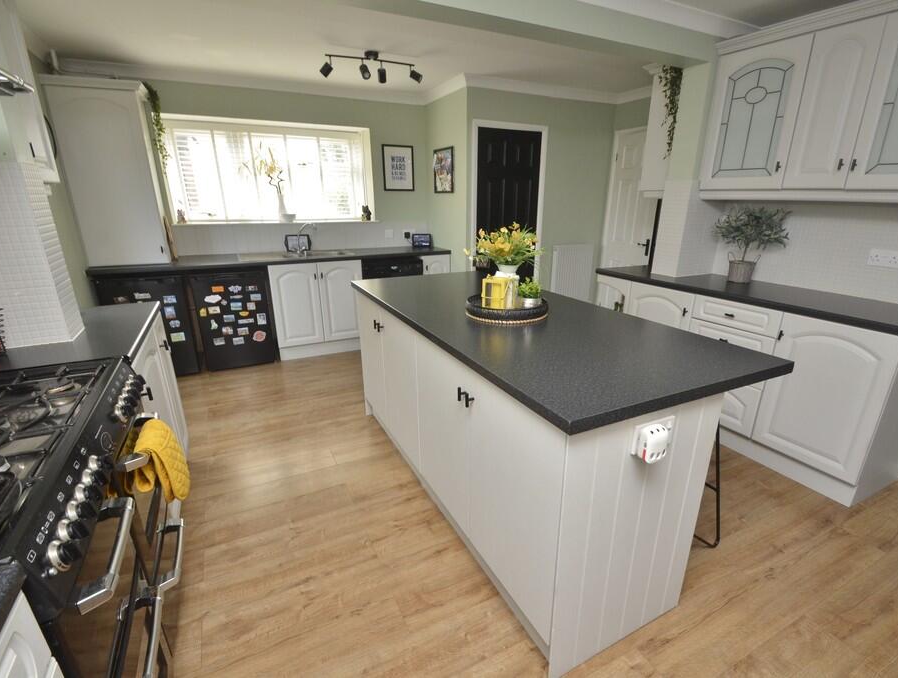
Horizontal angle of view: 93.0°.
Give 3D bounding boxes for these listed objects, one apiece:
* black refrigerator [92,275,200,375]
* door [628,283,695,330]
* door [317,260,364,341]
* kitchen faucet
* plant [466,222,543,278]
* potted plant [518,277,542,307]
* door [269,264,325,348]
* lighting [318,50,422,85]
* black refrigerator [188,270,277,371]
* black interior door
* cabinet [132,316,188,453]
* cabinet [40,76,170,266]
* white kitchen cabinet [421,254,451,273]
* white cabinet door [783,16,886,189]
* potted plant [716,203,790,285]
[{"bbox_3d":[-2.458,-0.134,3.592,0.550,0.840,0.570,-9,20,-24],"label":"black refrigerator"},{"bbox_3d":[1.427,0.013,2.954,0.025,0.744,0.480,-9,20,-25],"label":"door"},{"bbox_3d":[-0.970,-0.345,3.901,0.390,0.727,0.022,-9,20,-25],"label":"door"},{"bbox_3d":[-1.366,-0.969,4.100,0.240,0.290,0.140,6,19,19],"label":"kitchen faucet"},{"bbox_3d":[0.284,-0.355,2.084,0.345,0.391,0.325,-9,20,-25],"label":"plant"},{"bbox_3d":[0.400,-0.235,2.118,0.122,0.142,0.122,0,18,0],"label":"potted plant"},{"bbox_3d":[-1.325,-0.289,3.735,0.396,0.727,0.022,-9,20,-25],"label":"door"},{"bbox_3d":[-0.572,-2.057,3.223,0.780,0.190,0.130,-9,20,-24],"label":"lighting"},{"bbox_3d":[-1.918,-0.215,3.837,0.550,0.840,0.570,-9,20,-24],"label":"black refrigerator"},{"bbox_3d":[0.614,-1.064,4.480,0.735,2.040,0.050,-9,20,-24],"label":"black interior door"},{"bbox_3d":[-1.532,0.428,1.787,0.580,0.870,0.880,-9,20,-24],"label":"cabinet"},{"bbox_3d":[-2.673,-1.289,3.421,0.558,1.343,0.345,-9,20,-25],"label":"cabinet"},{"bbox_3d":[-0.252,-0.539,4.769,0.310,0.830,0.584,-9,20,-25],"label":"white kitchen cabinet"},{"bbox_3d":[1.844,-1.102,2.059,0.022,0.717,0.272,-9,20,-25],"label":"white cabinet door"},{"bbox_3d":[1.881,-0.591,2.706,0.274,0.470,0.365,-9,20,-25],"label":"potted plant"}]

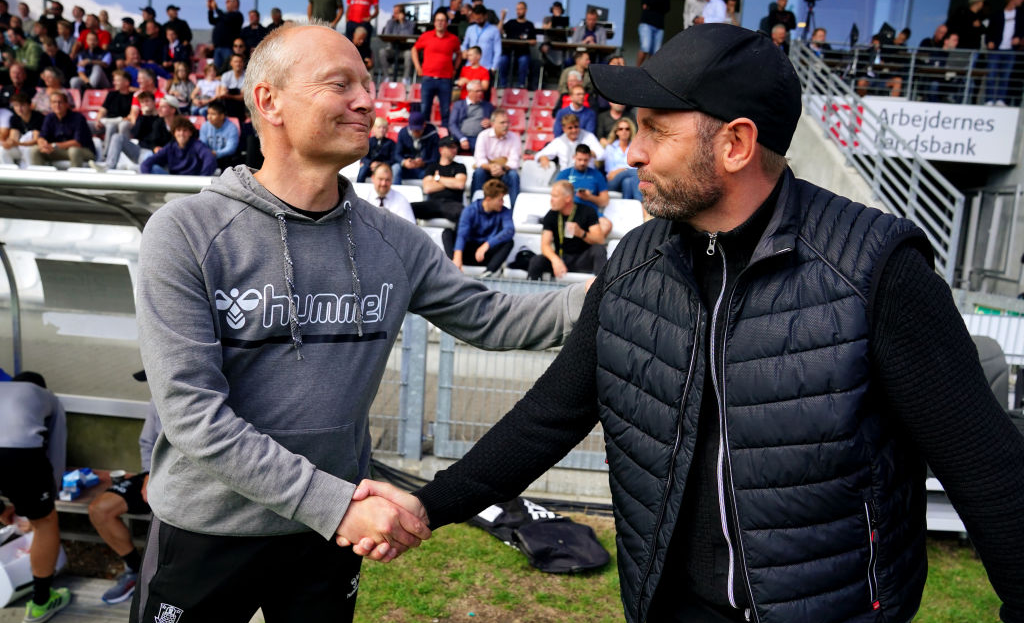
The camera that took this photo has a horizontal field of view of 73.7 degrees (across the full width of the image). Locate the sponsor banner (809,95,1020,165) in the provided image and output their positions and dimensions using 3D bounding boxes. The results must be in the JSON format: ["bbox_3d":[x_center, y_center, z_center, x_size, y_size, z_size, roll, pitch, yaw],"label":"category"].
[{"bbox_3d":[5.880,-2.685,10.100,3.170,0.830,0.070,3,7,-2],"label":"sponsor banner"}]

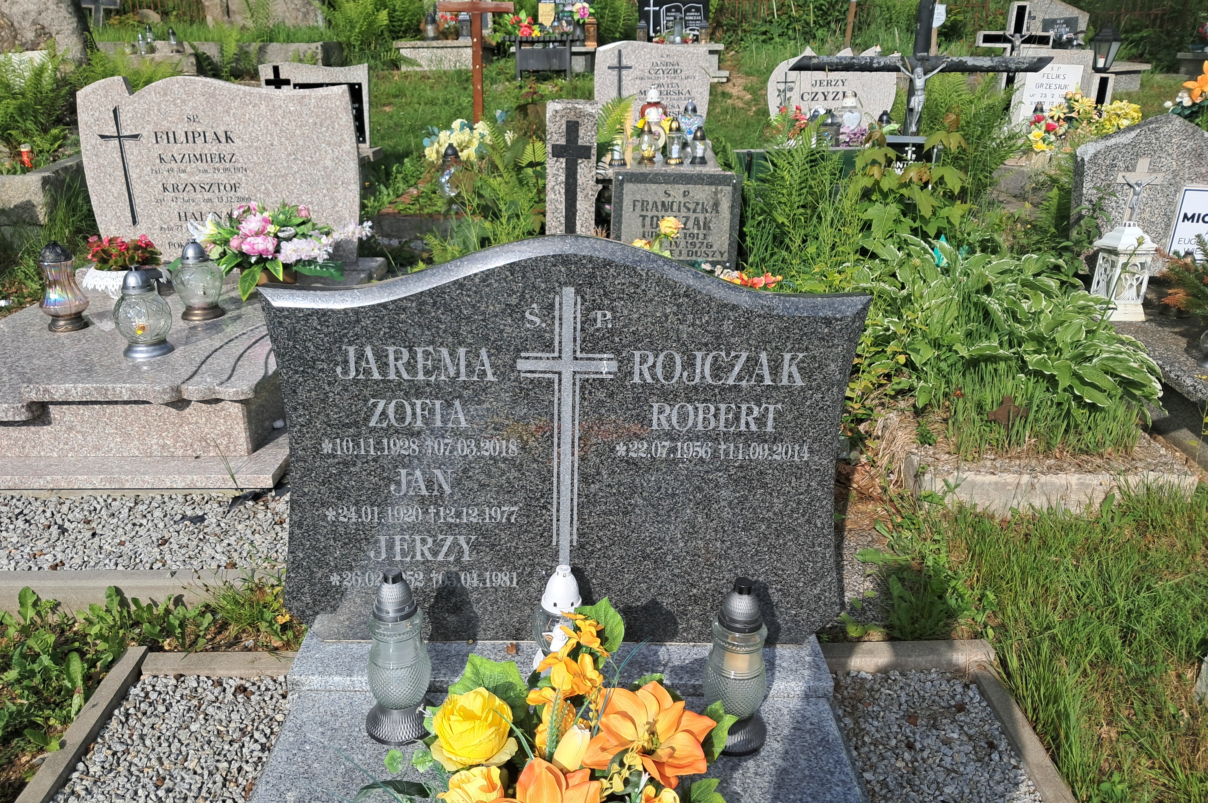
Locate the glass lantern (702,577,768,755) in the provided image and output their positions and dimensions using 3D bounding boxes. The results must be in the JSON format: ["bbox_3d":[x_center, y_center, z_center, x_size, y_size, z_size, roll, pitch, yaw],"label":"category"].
[{"bbox_3d":[0.209,0.408,1.480,0.099,0.285,0.099,0,21,-2],"label":"glass lantern"}]

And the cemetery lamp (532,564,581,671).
[{"bbox_3d":[-0.088,0.421,1.844,0.111,0.210,0.111,0,17,0],"label":"cemetery lamp"}]

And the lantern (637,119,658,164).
[{"bbox_3d":[0.233,-1.375,5.000,0.118,0.240,0.118,1,19,-1],"label":"lantern"}]

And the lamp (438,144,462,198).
[{"bbox_3d":[-0.735,-1.102,4.653,0.120,0.322,0.120,-3,17,0],"label":"lamp"}]

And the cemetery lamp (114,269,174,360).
[{"bbox_3d":[-1.423,-0.274,2.900,0.154,0.262,0.154,0,21,-2],"label":"cemetery lamp"}]

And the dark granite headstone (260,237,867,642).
[{"bbox_3d":[-0.065,0.091,1.735,1.030,0.772,0.080,1,19,-1],"label":"dark granite headstone"}]

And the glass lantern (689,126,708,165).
[{"bbox_3d":[0.537,-1.443,5.300,0.110,0.209,0.110,0,20,-2],"label":"glass lantern"}]

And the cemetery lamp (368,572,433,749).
[{"bbox_3d":[-0.377,0.450,1.691,0.120,0.316,0.120,0,17,0],"label":"cemetery lamp"}]

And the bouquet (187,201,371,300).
[{"bbox_3d":[-1.118,-0.519,3.250,0.570,0.280,0.360,1,19,-1],"label":"bouquet"}]

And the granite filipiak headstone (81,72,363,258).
[{"bbox_3d":[-1.529,-0.934,3.830,1.060,0.735,0.080,-1,21,-5],"label":"granite filipiak headstone"}]

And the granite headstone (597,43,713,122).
[{"bbox_3d":[0.331,-2.117,6.361,0.800,0.610,0.090,1,17,2],"label":"granite headstone"}]

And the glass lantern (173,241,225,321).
[{"bbox_3d":[-1.390,-0.419,3.220,0.152,0.255,0.152,0,21,-2],"label":"glass lantern"}]

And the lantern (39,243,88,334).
[{"bbox_3d":[-2.032,-0.432,3.534,0.180,0.318,0.180,0,17,0],"label":"lantern"}]

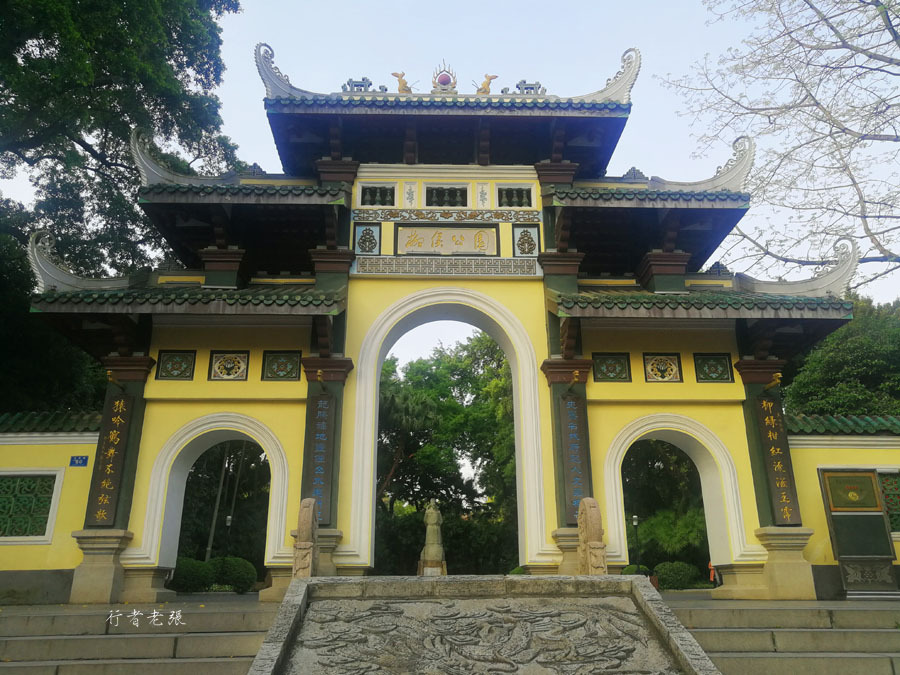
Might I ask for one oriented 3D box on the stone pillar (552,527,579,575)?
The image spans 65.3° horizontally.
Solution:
[{"bbox_3d":[2.022,3.607,11.139,0.823,1.069,0.780,0,-20,-2],"label":"stone pillar"}]

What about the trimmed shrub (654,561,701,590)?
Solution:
[{"bbox_3d":[5.049,5.290,15.578,1.052,0.630,1.040,0,-20,-2],"label":"trimmed shrub"}]

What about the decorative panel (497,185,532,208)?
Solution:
[{"bbox_3d":[1.245,-2.700,13.552,0.724,0.529,0.150,0,-20,-2],"label":"decorative panel"}]

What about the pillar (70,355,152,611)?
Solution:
[{"bbox_3d":[-5.393,2.269,11.419,0.769,3.854,0.820,0,-20,-2],"label":"pillar"}]

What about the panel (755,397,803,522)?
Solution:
[{"bbox_3d":[4.723,1.746,10.074,0.372,1.817,0.060,0,-19,-2],"label":"panel"}]

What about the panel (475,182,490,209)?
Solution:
[{"bbox_3d":[0.590,-2.523,12.614,0.267,0.508,0.070,0,-20,-1],"label":"panel"}]

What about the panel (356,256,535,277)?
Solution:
[{"bbox_3d":[-0.056,-1.197,12.084,3.147,0.350,0.100,0,-20,-1],"label":"panel"}]

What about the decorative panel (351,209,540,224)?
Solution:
[{"bbox_3d":[-0.040,-1.980,11.498,3.142,0.226,0.080,0,-19,-2],"label":"decorative panel"}]

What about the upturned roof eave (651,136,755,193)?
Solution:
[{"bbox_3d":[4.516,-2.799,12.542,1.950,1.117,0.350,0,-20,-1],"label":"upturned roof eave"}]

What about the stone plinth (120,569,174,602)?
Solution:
[{"bbox_3d":[-4.285,3.501,9.930,0.610,0.449,0.840,0,-19,-2],"label":"stone plinth"}]

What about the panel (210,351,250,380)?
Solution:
[{"bbox_3d":[-3.833,0.494,12.201,0.687,0.545,0.100,0,-20,-2],"label":"panel"}]

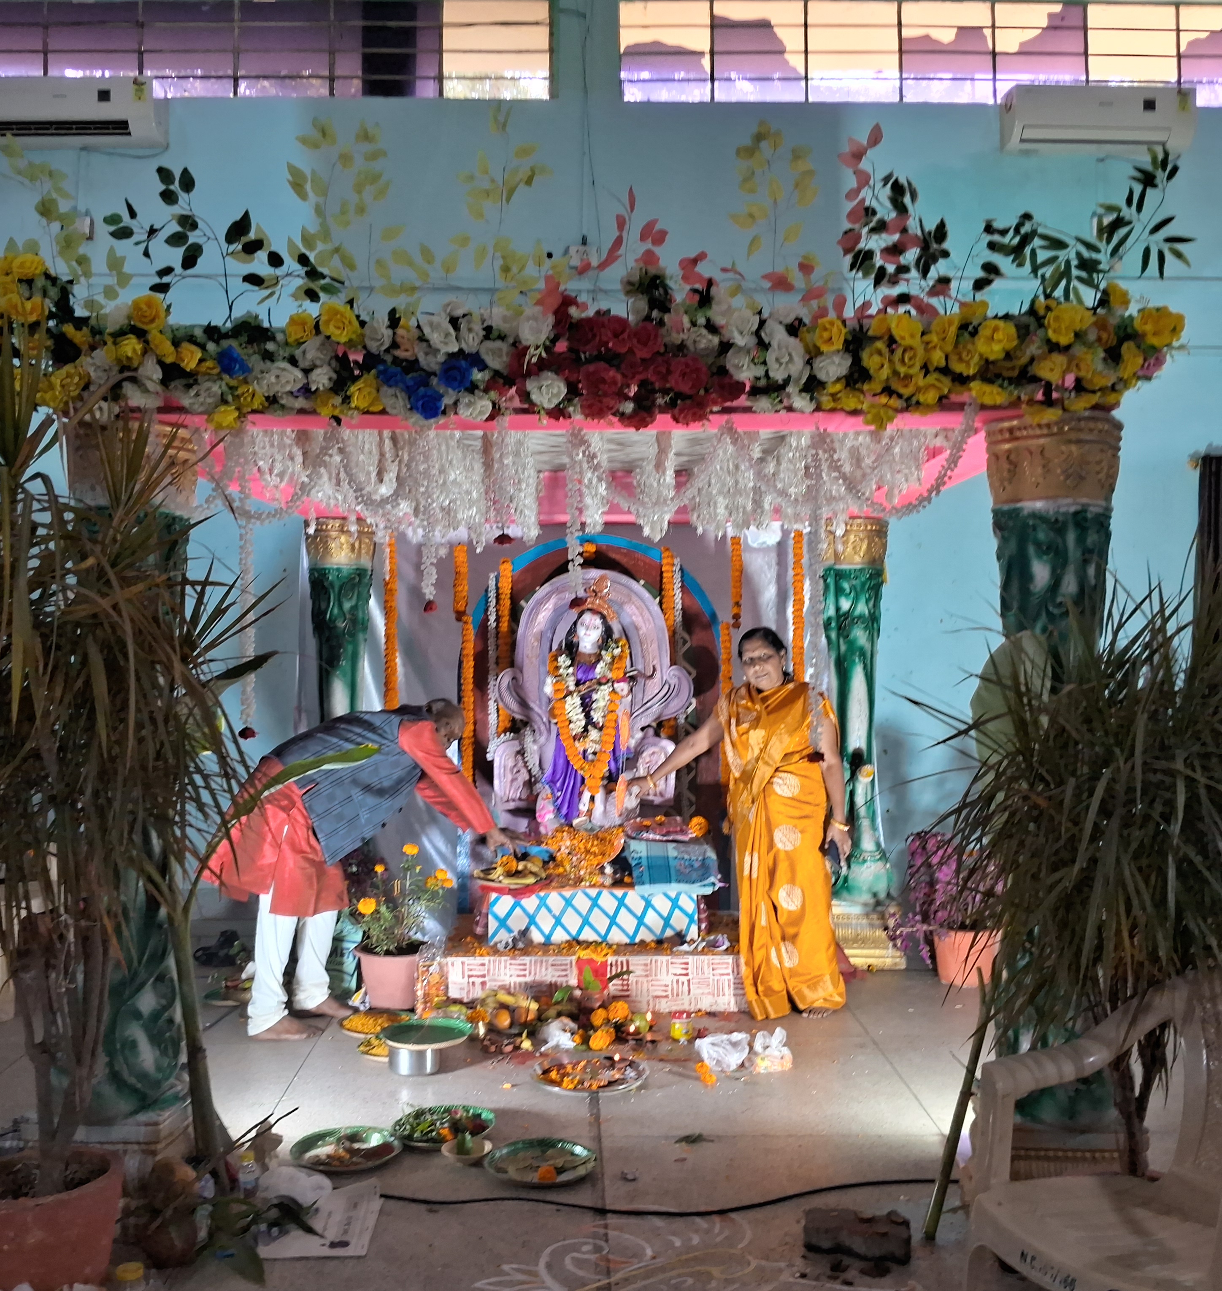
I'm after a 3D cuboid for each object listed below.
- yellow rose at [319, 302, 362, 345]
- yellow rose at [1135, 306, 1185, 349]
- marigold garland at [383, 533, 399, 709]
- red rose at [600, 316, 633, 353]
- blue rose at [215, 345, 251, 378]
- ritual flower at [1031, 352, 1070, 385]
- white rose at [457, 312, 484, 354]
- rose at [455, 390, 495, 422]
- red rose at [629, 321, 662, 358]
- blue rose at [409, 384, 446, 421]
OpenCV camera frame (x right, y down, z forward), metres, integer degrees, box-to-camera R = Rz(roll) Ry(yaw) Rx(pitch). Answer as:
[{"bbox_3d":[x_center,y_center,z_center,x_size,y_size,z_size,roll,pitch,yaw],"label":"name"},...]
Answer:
[{"bbox_3d":[-0.671,-0.797,3.200,0.104,0.104,0.065,0,0,-5],"label":"yellow rose"},{"bbox_3d":[1.330,-0.770,3.130,0.123,0.104,0.090,0,0,-17],"label":"yellow rose"},{"bbox_3d":[-0.978,-0.069,5.750,0.072,0.900,0.070,0,0,0],"label":"marigold garland"},{"bbox_3d":[0.015,-0.761,3.160,0.077,0.089,0.070,0,1,-1],"label":"red rose"},{"bbox_3d":[-0.935,-0.704,3.200,0.088,0.078,0.065,0,0,-5],"label":"blue rose"},{"bbox_3d":[1.065,-0.671,3.130,0.092,0.079,0.070,0,1,-1],"label":"ritual flower"},{"bbox_3d":[-0.348,-0.775,3.200,0.072,0.101,0.065,0,0,-5],"label":"white rose"},{"bbox_3d":[-0.333,-0.589,3.170,0.094,0.078,0.065,0,0,-5],"label":"rose"},{"bbox_3d":[0.082,-0.717,3.030,0.079,0.088,0.060,0,0,0],"label":"red rose"},{"bbox_3d":[-0.441,-0.587,3.120,0.085,0.085,0.070,0,1,-1],"label":"blue rose"}]

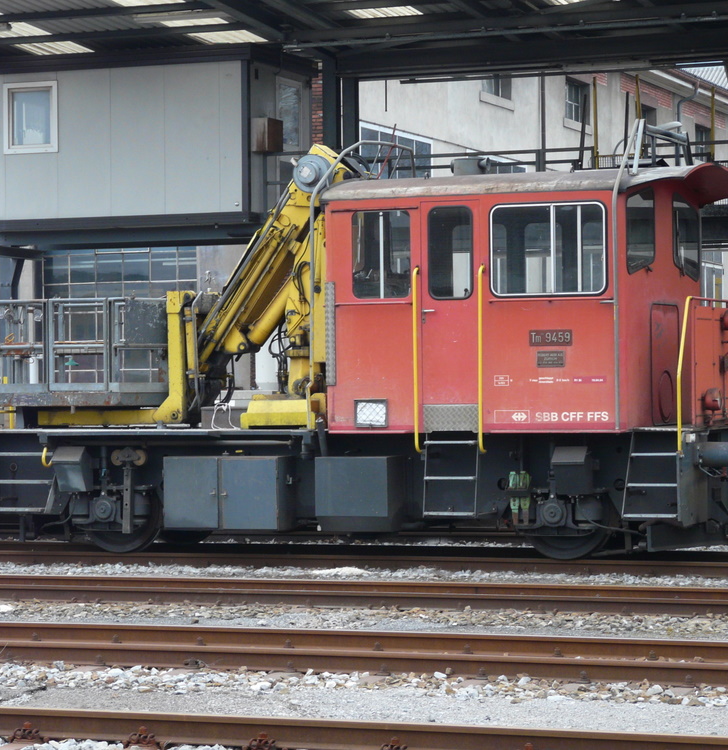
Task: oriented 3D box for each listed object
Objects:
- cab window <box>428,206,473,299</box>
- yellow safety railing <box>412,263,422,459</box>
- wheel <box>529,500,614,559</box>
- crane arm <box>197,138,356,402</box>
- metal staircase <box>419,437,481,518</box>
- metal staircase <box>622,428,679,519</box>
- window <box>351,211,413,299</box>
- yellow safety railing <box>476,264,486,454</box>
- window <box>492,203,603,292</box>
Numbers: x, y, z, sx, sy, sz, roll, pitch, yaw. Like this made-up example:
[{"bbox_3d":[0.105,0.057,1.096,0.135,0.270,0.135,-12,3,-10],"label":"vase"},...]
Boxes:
[{"bbox_3d":[0.826,-1.161,23.918,0.456,0.883,0.058,-1,0,22],"label":"cab window"},{"bbox_3d":[0.506,-0.141,23.964,0.049,1.794,0.126,-1,0,22],"label":"yellow safety railing"},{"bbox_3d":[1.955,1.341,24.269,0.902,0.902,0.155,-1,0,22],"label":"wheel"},{"bbox_3d":[-0.931,-1.013,26.245,1.630,2.697,0.679,-1,0,22],"label":"crane arm"},{"bbox_3d":[0.842,0.970,23.949,0.543,0.776,0.242,-1,0,22],"label":"metal staircase"},{"bbox_3d":[2.684,0.938,23.383,0.543,0.825,0.417,-1,0,22],"label":"metal staircase"},{"bbox_3d":[0.170,-1.156,24.179,0.611,0.844,0.058,-1,0,22],"label":"window"},{"bbox_3d":[1.110,-0.149,23.724,0.049,1.794,0.126,-1,0,22],"label":"yellow safety railing"},{"bbox_3d":[1.730,-1.178,23.559,1.145,0.873,0.058,-1,0,22],"label":"window"}]

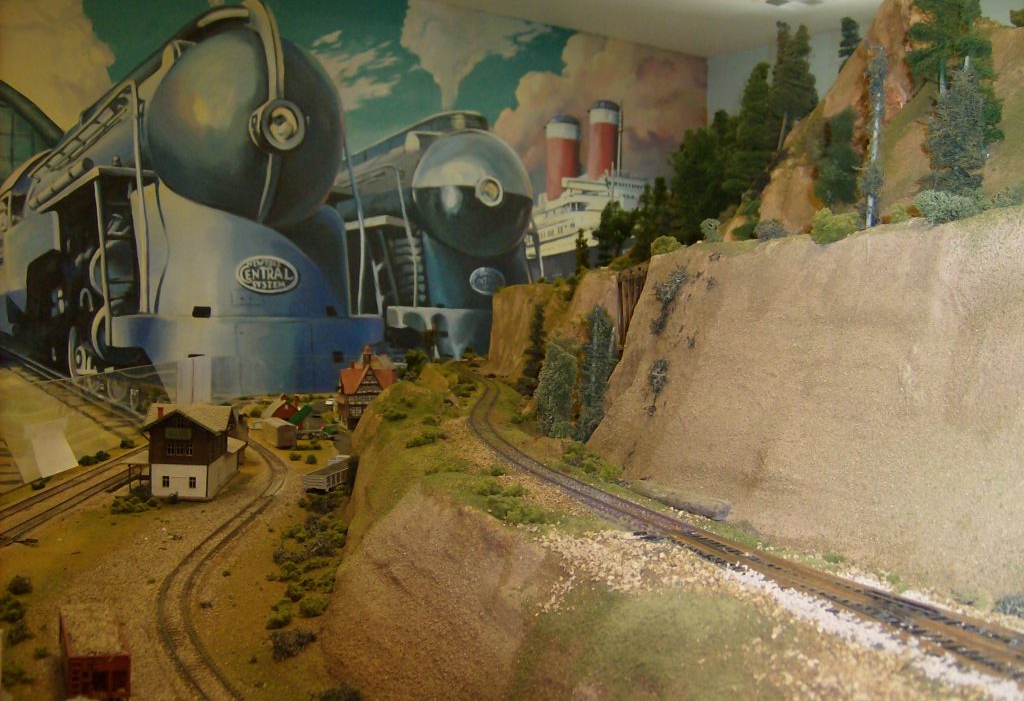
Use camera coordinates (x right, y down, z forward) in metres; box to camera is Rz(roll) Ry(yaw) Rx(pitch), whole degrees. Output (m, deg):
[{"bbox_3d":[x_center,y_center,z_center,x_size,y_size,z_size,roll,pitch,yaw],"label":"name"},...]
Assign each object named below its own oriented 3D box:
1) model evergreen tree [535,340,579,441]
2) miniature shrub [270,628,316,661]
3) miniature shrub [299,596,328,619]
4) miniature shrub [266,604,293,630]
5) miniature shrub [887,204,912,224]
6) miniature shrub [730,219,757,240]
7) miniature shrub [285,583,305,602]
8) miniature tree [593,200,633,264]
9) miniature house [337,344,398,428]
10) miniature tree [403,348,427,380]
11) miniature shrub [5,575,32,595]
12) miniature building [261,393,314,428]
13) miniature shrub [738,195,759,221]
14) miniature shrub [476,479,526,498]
[{"bbox_3d":[0.034,0.028,0.810,0.034,0.076,0.032,0,3,0],"label":"model evergreen tree"},{"bbox_3d":[-0.138,0.185,0.668,0.029,0.018,0.024,0,3,0],"label":"miniature shrub"},{"bbox_3d":[-0.141,0.182,0.754,0.021,0.015,0.018,0,3,0],"label":"miniature shrub"},{"bbox_3d":[-0.159,0.181,0.725,0.017,0.013,0.016,0,5,0],"label":"miniature shrub"},{"bbox_3d":[0.211,-0.075,0.580,0.013,0.011,0.013,0,5,0],"label":"miniature shrub"},{"bbox_3d":[0.162,-0.084,0.740,0.020,0.015,0.018,0,3,0],"label":"miniature shrub"},{"bbox_3d":[-0.163,0.181,0.794,0.015,0.012,0.015,0,3,0],"label":"miniature shrub"},{"bbox_3d":[0.114,-0.133,1.200,0.045,0.074,0.043,0,5,0],"label":"miniature tree"},{"bbox_3d":[-0.222,0.055,1.645,0.082,0.121,0.075,-2,5,-18],"label":"miniature house"},{"bbox_3d":[-0.137,0.018,1.500,0.035,0.046,0.034,0,3,0],"label":"miniature tree"},{"bbox_3d":[-0.375,0.179,0.809,0.020,0.014,0.018,0,3,0],"label":"miniature shrub"},{"bbox_3d":[-0.355,0.093,1.680,0.078,0.047,0.070,-2,5,-22],"label":"miniature building"},{"bbox_3d":[0.185,-0.111,0.830,0.017,0.019,0.017,0,5,0],"label":"miniature shrub"},{"bbox_3d":[-0.007,0.093,0.720,0.034,0.009,0.019,0,5,0],"label":"miniature shrub"}]

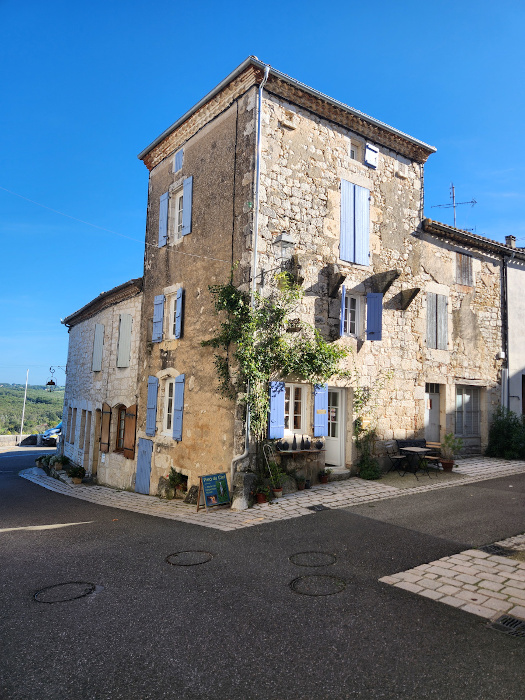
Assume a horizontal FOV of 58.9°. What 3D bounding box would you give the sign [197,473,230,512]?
[{"bbox_3d":[-1.040,3.083,10.225,0.400,0.800,0.750,-2,-5,42],"label":"sign"}]

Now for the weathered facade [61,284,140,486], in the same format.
[{"bbox_3d":[-6.276,1.473,18.840,1.400,7.100,9.000,5,-5,-37],"label":"weathered facade"}]

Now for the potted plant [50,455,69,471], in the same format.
[{"bbox_3d":[-8.337,4.593,19.142,0.580,0.600,0.580,2,-4,0],"label":"potted plant"}]

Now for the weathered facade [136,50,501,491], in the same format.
[{"bbox_3d":[2.316,-1.005,15.705,10.700,10.500,6.400,4,-5,-34],"label":"weathered facade"}]

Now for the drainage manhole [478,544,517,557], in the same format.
[{"bbox_3d":[2.916,2.488,5.771,0.320,0.040,0.380,4,-4,-28],"label":"drainage manhole"}]

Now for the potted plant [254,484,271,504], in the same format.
[{"bbox_3d":[-0.005,3.154,10.239,0.340,0.420,0.340,2,-4,0],"label":"potted plant"}]

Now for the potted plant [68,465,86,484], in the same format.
[{"bbox_3d":[-6.738,4.530,16.988,0.560,0.680,0.560,2,-4,0],"label":"potted plant"}]

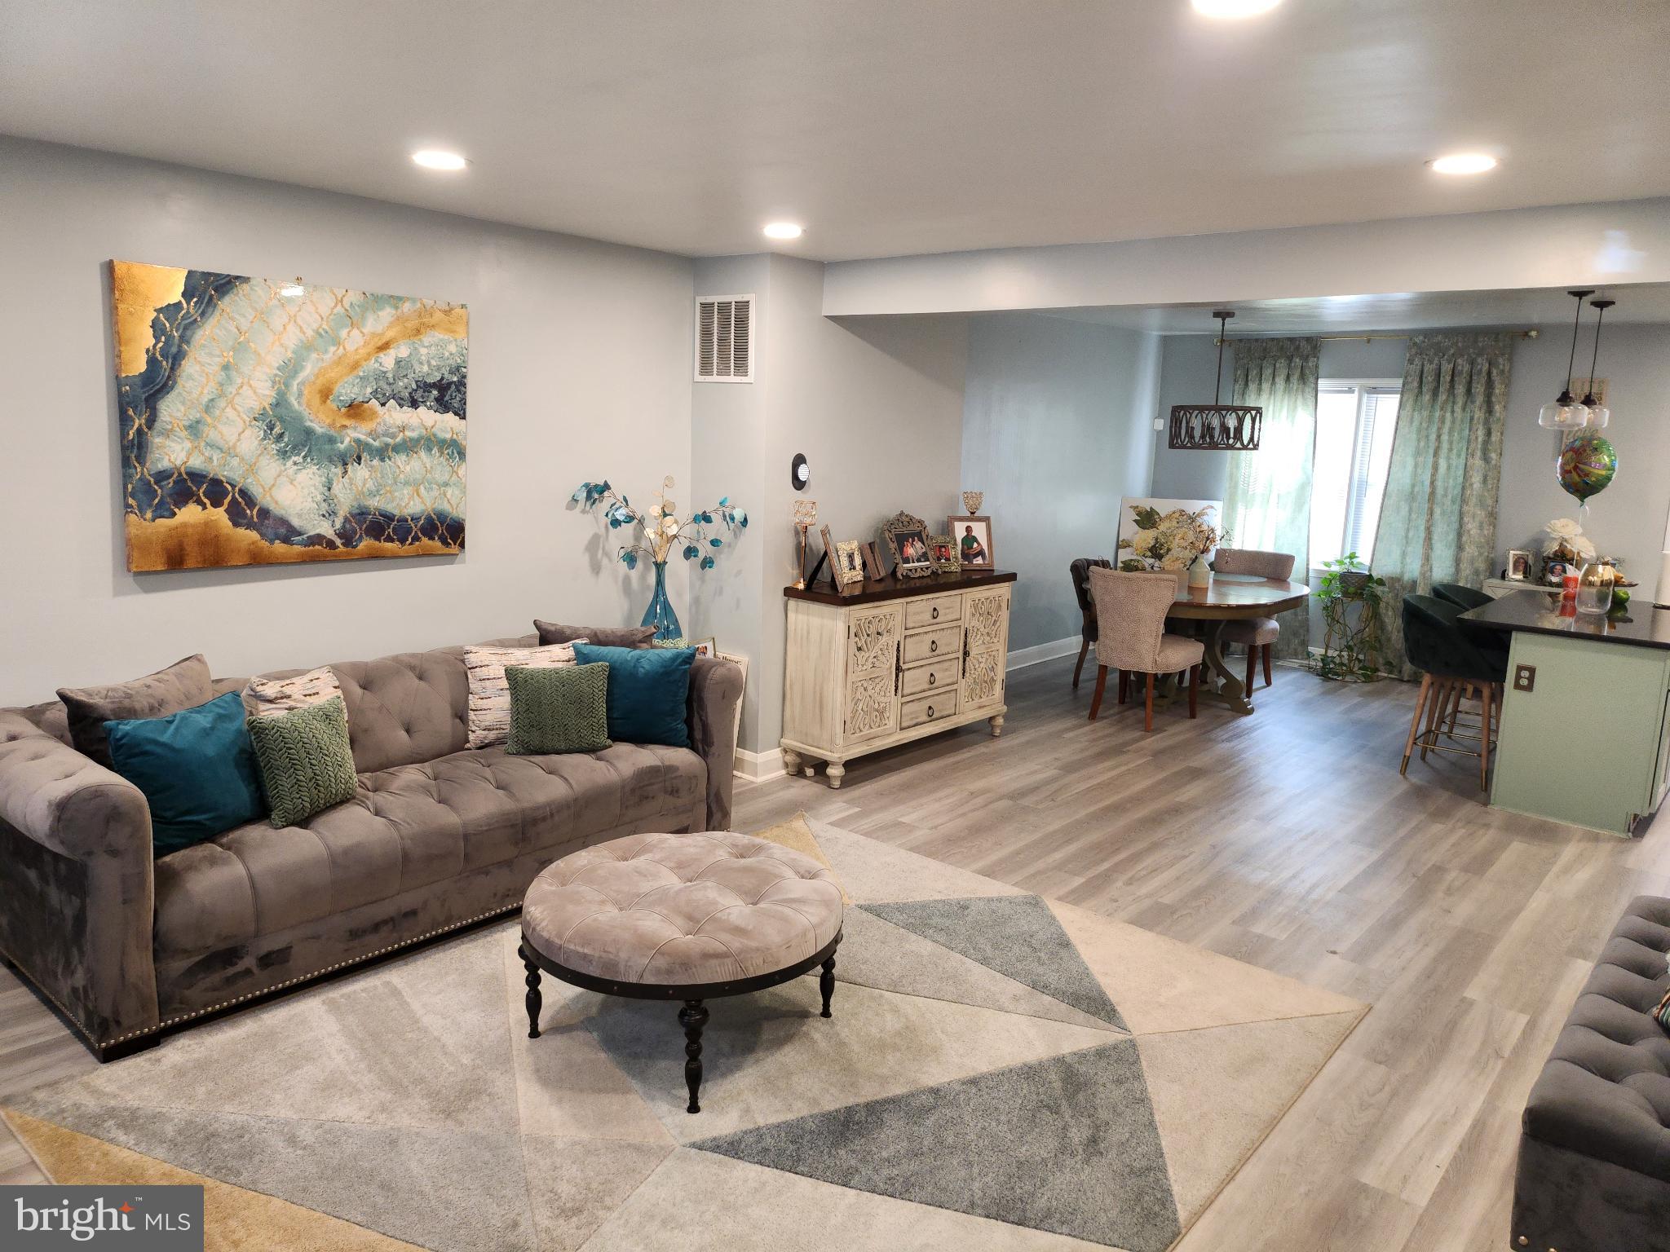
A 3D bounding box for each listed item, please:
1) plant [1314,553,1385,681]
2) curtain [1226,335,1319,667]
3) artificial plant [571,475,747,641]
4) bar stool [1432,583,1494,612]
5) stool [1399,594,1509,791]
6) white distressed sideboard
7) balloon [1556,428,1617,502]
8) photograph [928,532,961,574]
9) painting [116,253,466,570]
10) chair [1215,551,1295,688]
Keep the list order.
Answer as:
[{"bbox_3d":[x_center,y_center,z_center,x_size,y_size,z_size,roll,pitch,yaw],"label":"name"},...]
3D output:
[{"bbox_3d":[3.863,-0.092,8.708,0.530,0.920,0.500,10,13,39],"label":"plant"},{"bbox_3d":[3.392,-0.970,9.078,0.770,2.460,0.140,10,13,39],"label":"curtain"},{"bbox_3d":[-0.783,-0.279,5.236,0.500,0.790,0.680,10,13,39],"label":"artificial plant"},{"bbox_3d":[3.681,0.244,6.603,0.540,0.950,0.520,10,13,39],"label":"bar stool"},{"bbox_3d":[3.278,0.337,6.080,0.560,0.910,0.510,10,13,39],"label":"stool"},{"bbox_3d":[0.373,0.221,6.086,0.375,0.920,1.500,10,13,39],"label":"white distressed sideboard"},{"bbox_3d":[4.089,-0.870,6.299,0.330,0.380,0.210,8,12,32],"label":"balloon"},{"bbox_3d":[0.631,-0.406,6.628,0.165,0.210,0.040,-3,-6,-27],"label":"photograph"},{"bbox_3d":[-1.900,-0.726,4.208,0.040,0.980,1.245,10,13,39],"label":"painting"},{"bbox_3d":[2.788,-0.040,8.110,0.550,0.930,0.660,10,13,39],"label":"chair"}]

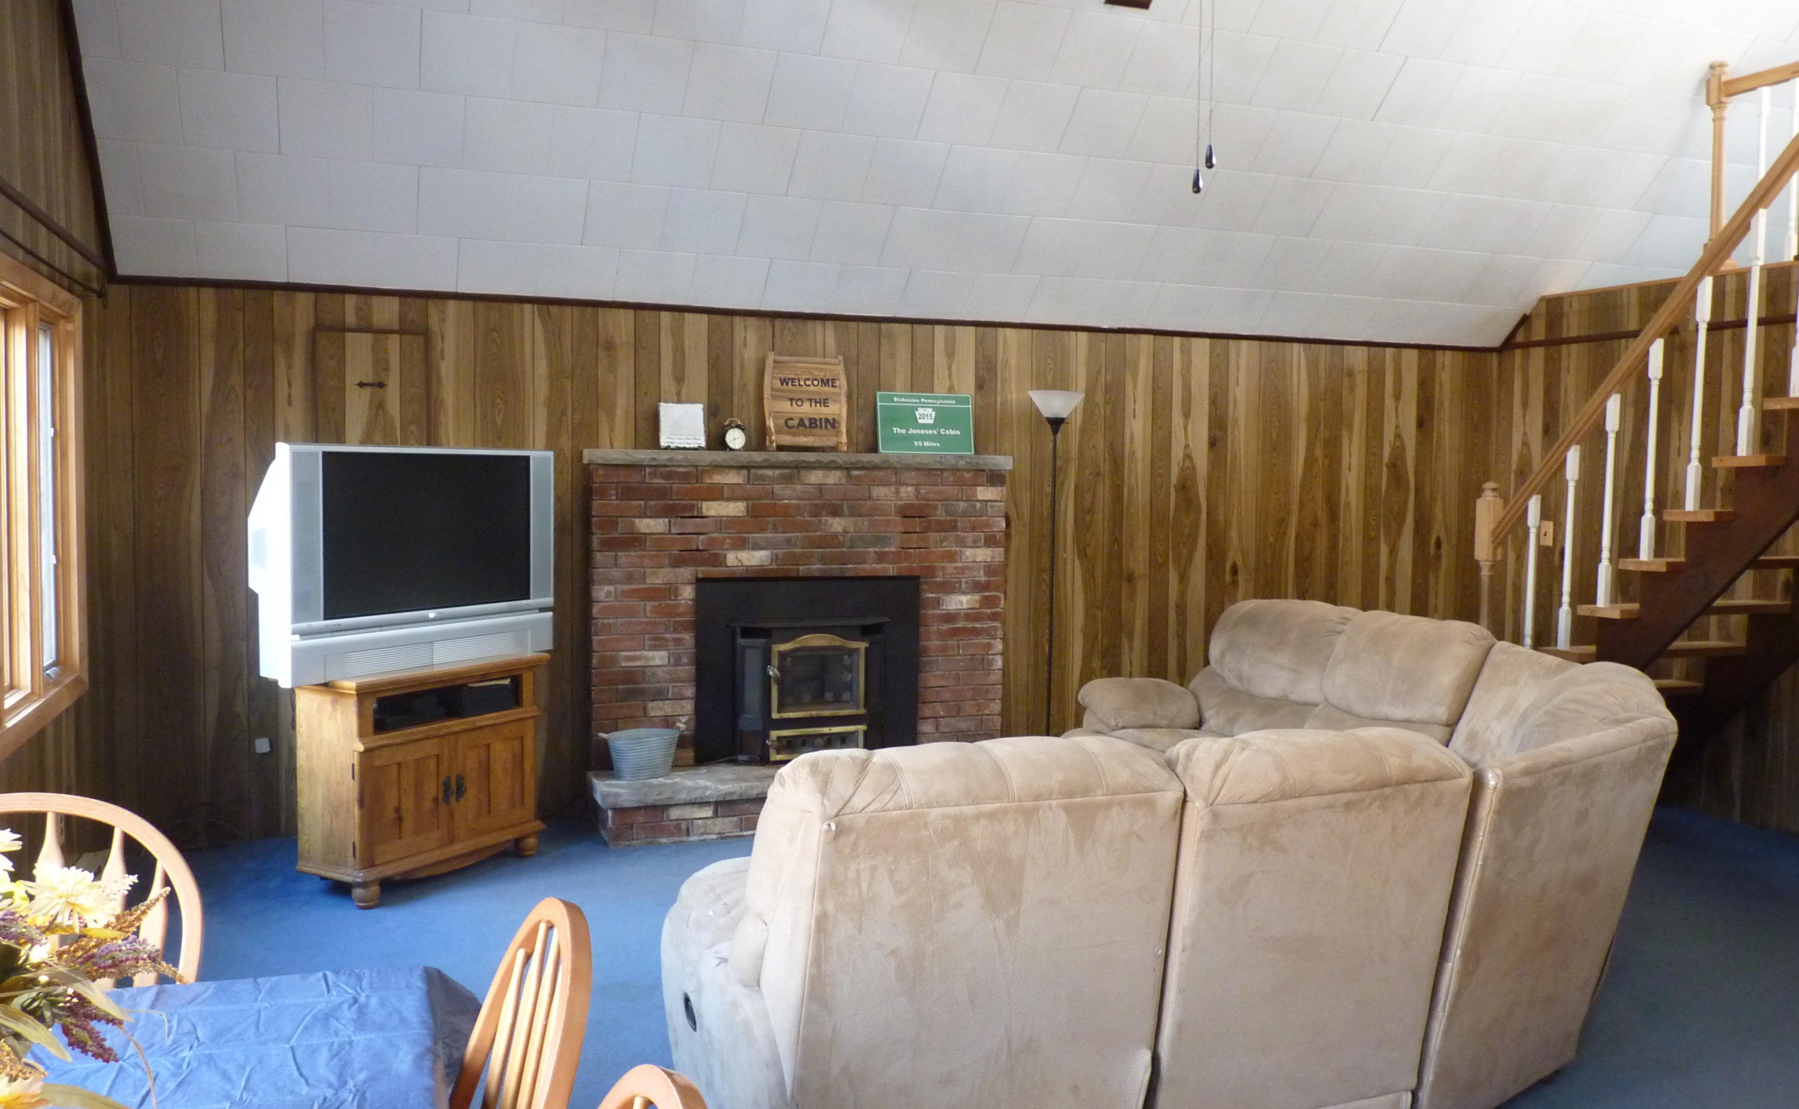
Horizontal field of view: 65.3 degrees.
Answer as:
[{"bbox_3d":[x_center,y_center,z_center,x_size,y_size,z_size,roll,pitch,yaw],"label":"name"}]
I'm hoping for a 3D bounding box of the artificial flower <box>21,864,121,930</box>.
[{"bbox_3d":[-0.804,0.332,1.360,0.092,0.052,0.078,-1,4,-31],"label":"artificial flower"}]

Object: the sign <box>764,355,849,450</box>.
[{"bbox_3d":[-0.389,-0.635,5.934,0.363,0.414,0.100,-1,4,-21],"label":"sign"}]

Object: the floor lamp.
[{"bbox_3d":[0.691,0.173,6.367,0.286,1.823,0.286,1,3,0],"label":"floor lamp"}]

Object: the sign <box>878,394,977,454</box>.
[{"bbox_3d":[0.120,-0.573,6.216,0.453,0.272,0.050,-1,4,-21],"label":"sign"}]

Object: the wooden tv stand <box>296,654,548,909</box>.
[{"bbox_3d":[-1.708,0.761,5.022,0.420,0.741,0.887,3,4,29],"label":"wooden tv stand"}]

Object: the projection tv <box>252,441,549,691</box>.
[{"bbox_3d":[-1.798,0.006,5.040,0.380,0.766,1.171,3,4,29],"label":"projection tv"}]

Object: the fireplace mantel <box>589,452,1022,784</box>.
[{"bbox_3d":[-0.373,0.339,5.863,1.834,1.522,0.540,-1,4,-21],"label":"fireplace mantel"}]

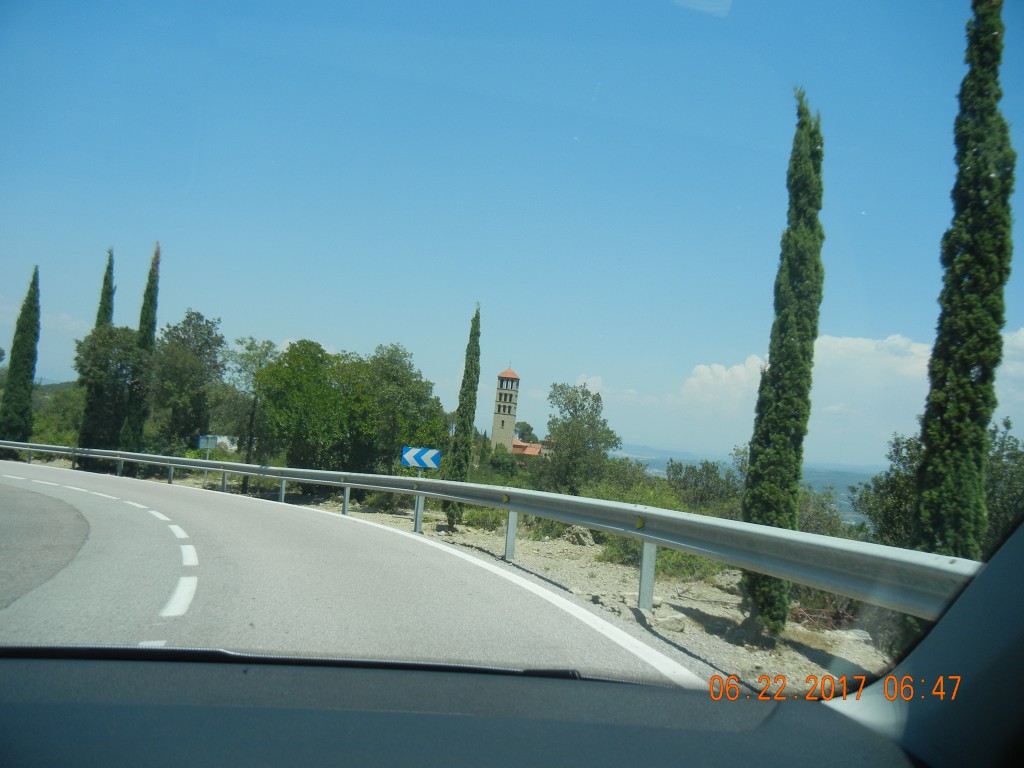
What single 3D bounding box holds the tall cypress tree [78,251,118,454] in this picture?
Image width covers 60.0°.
[{"bbox_3d":[-16.539,-1.069,35.800,1.250,8.600,1.250,5,-2,0],"label":"tall cypress tree"}]

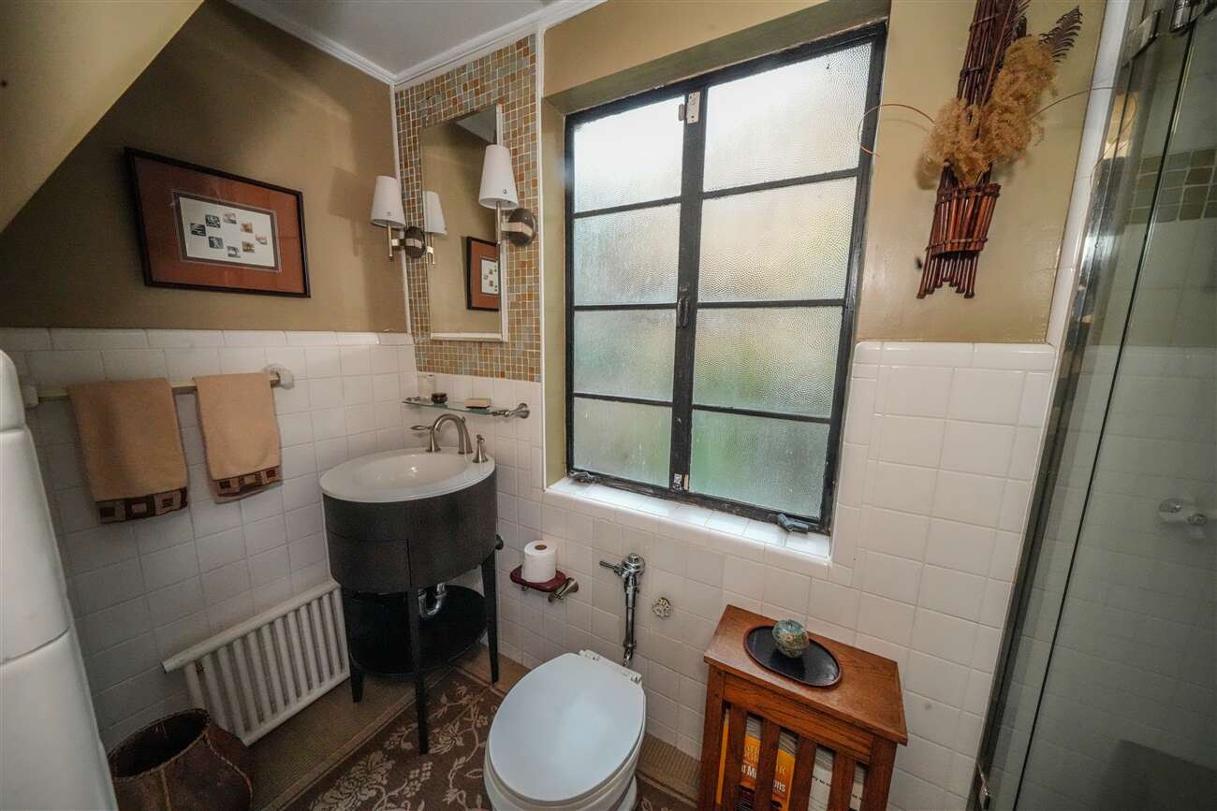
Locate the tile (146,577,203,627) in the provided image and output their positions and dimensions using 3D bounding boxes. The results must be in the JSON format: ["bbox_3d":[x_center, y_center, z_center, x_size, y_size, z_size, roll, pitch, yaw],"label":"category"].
[{"bbox_3d":[-1.226,0.558,1.152,0.010,0.108,0.108,6,11,29],"label":"tile"}]

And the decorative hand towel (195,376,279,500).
[{"bbox_3d":[-1.088,0.077,1.203,0.043,0.346,0.166,6,11,29],"label":"decorative hand towel"}]

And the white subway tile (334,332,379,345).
[{"bbox_3d":[-0.934,-0.247,1.514,0.012,0.049,0.152,6,11,29],"label":"white subway tile"}]

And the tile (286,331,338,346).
[{"bbox_3d":[-1.010,-0.224,1.384,0.010,0.051,0.152,6,11,29],"label":"tile"}]

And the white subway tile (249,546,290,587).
[{"bbox_3d":[-1.118,0.527,1.337,0.009,0.108,0.108,7,11,30],"label":"white subway tile"}]

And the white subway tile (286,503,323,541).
[{"bbox_3d":[-1.061,0.405,1.418,0.009,0.108,0.108,6,11,29],"label":"white subway tile"}]

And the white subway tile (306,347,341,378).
[{"bbox_3d":[-0.995,-0.150,1.419,0.009,0.108,0.108,7,11,30],"label":"white subway tile"}]

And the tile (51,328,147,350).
[{"bbox_3d":[-1.244,-0.163,0.997,0.009,0.051,0.152,6,11,30],"label":"tile"}]

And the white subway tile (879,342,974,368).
[{"bbox_3d":[0.676,-0.108,0.868,0.152,0.051,0.009,6,11,30],"label":"white subway tile"}]

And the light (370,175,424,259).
[{"bbox_3d":[-0.806,-0.699,1.540,0.118,0.287,0.176,6,11,30],"label":"light"}]

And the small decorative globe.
[{"bbox_3d":[0.428,0.550,0.957,0.078,0.078,0.078,6,11,29],"label":"small decorative globe"}]

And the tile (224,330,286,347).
[{"bbox_3d":[-1.091,-0.204,1.257,0.009,0.051,0.152,6,11,30],"label":"tile"}]

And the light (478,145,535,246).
[{"bbox_3d":[-0.323,-0.639,1.263,0.120,0.285,0.172,6,11,29],"label":"light"}]

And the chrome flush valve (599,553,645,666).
[{"bbox_3d":[0.030,0.650,1.298,0.140,0.410,0.100,6,11,29],"label":"chrome flush valve"}]

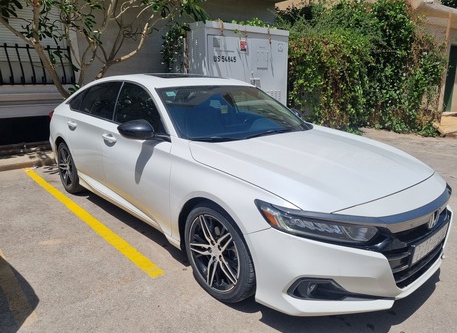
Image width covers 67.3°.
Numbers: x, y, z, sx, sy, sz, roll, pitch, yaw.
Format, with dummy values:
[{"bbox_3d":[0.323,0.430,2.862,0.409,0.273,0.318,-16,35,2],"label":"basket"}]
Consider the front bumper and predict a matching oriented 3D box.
[{"bbox_3d":[0.997,0.476,2.285,1.850,0.530,0.680,-10,18,-41],"label":"front bumper"}]

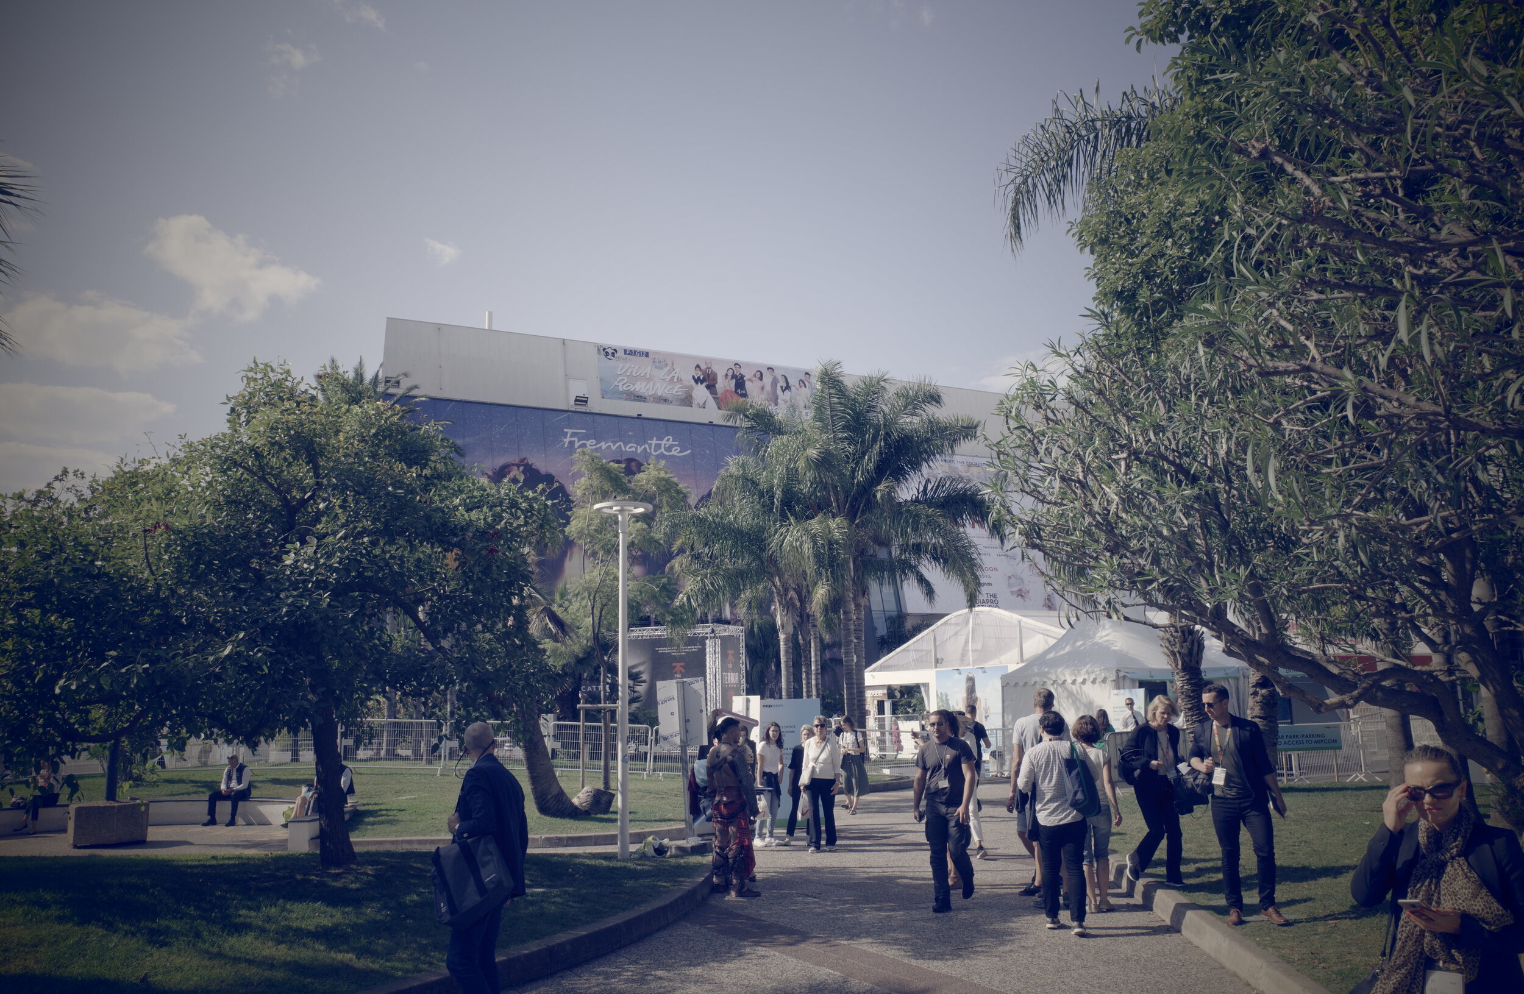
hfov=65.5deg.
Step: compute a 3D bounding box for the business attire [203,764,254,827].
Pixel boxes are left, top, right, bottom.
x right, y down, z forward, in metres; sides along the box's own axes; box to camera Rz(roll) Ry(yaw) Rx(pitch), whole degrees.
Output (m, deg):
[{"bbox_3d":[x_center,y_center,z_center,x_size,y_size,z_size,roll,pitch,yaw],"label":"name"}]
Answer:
[{"bbox_3d":[-9.456,5.194,20.850,0.600,1.060,0.780,-4,-11,14],"label":"business attire"}]

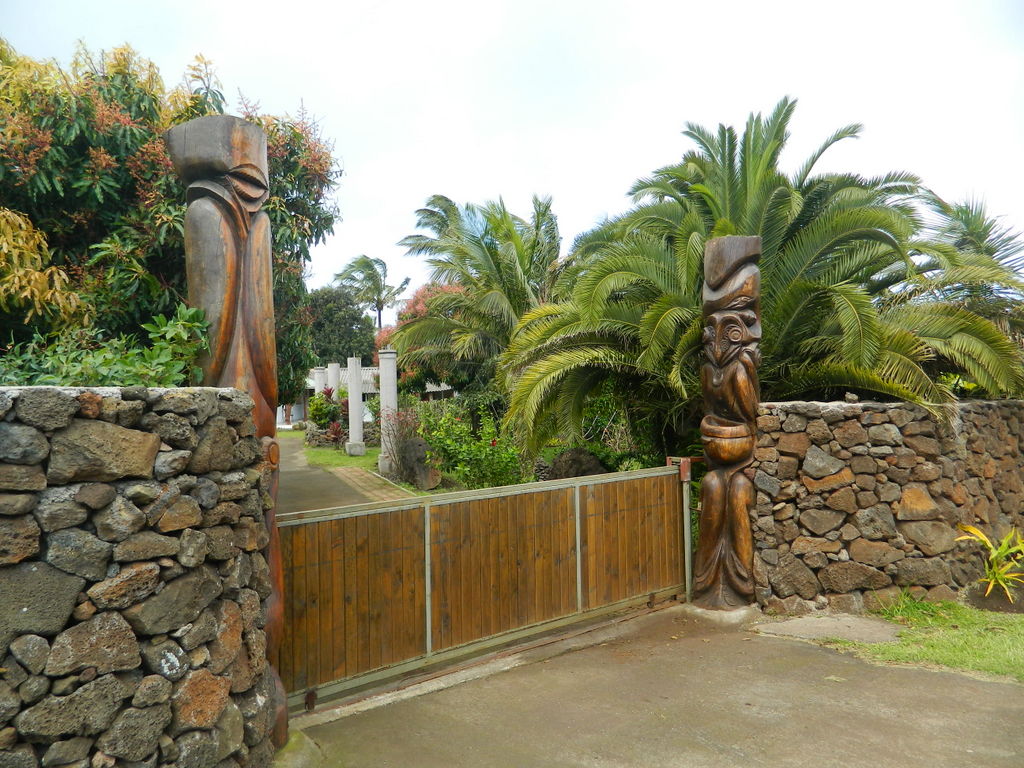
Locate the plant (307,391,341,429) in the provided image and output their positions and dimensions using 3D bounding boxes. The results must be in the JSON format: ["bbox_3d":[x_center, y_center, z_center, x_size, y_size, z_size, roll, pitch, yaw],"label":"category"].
[{"bbox_3d":[-6.245,0.878,24.500,1.150,1.200,1.100,-2,-1,0],"label":"plant"}]

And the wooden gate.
[{"bbox_3d":[-0.018,1.220,4.912,3.338,1.070,0.120,-1,-1,-34],"label":"wooden gate"}]

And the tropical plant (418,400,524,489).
[{"bbox_3d":[-0.796,1.018,14.075,1.900,1.600,1.700,-2,-1,0],"label":"tropical plant"}]

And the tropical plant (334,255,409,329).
[{"bbox_3d":[-10.479,-3.473,55.042,5.500,12.291,5.500,-2,-1,0],"label":"tropical plant"}]

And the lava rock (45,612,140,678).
[{"bbox_3d":[-1.647,0.990,2.891,0.330,0.250,0.260,-1,-1,-34],"label":"lava rock"}]

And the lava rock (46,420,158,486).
[{"bbox_3d":[-1.636,0.266,2.932,0.390,0.245,0.280,-1,-1,-34],"label":"lava rock"}]

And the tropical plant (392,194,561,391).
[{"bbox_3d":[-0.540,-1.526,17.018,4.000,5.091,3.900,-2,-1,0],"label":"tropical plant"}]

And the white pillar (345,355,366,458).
[{"bbox_3d":[-4.746,0.736,22.392,0.500,2.750,0.500,-1,-1,-34],"label":"white pillar"}]

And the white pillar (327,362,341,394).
[{"bbox_3d":[-6.010,0.805,24.990,0.420,2.750,0.420,-1,-1,-34],"label":"white pillar"}]

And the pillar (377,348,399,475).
[{"bbox_3d":[-2.776,0.658,16.669,0.450,2.650,0.450,-1,-1,-34],"label":"pillar"}]

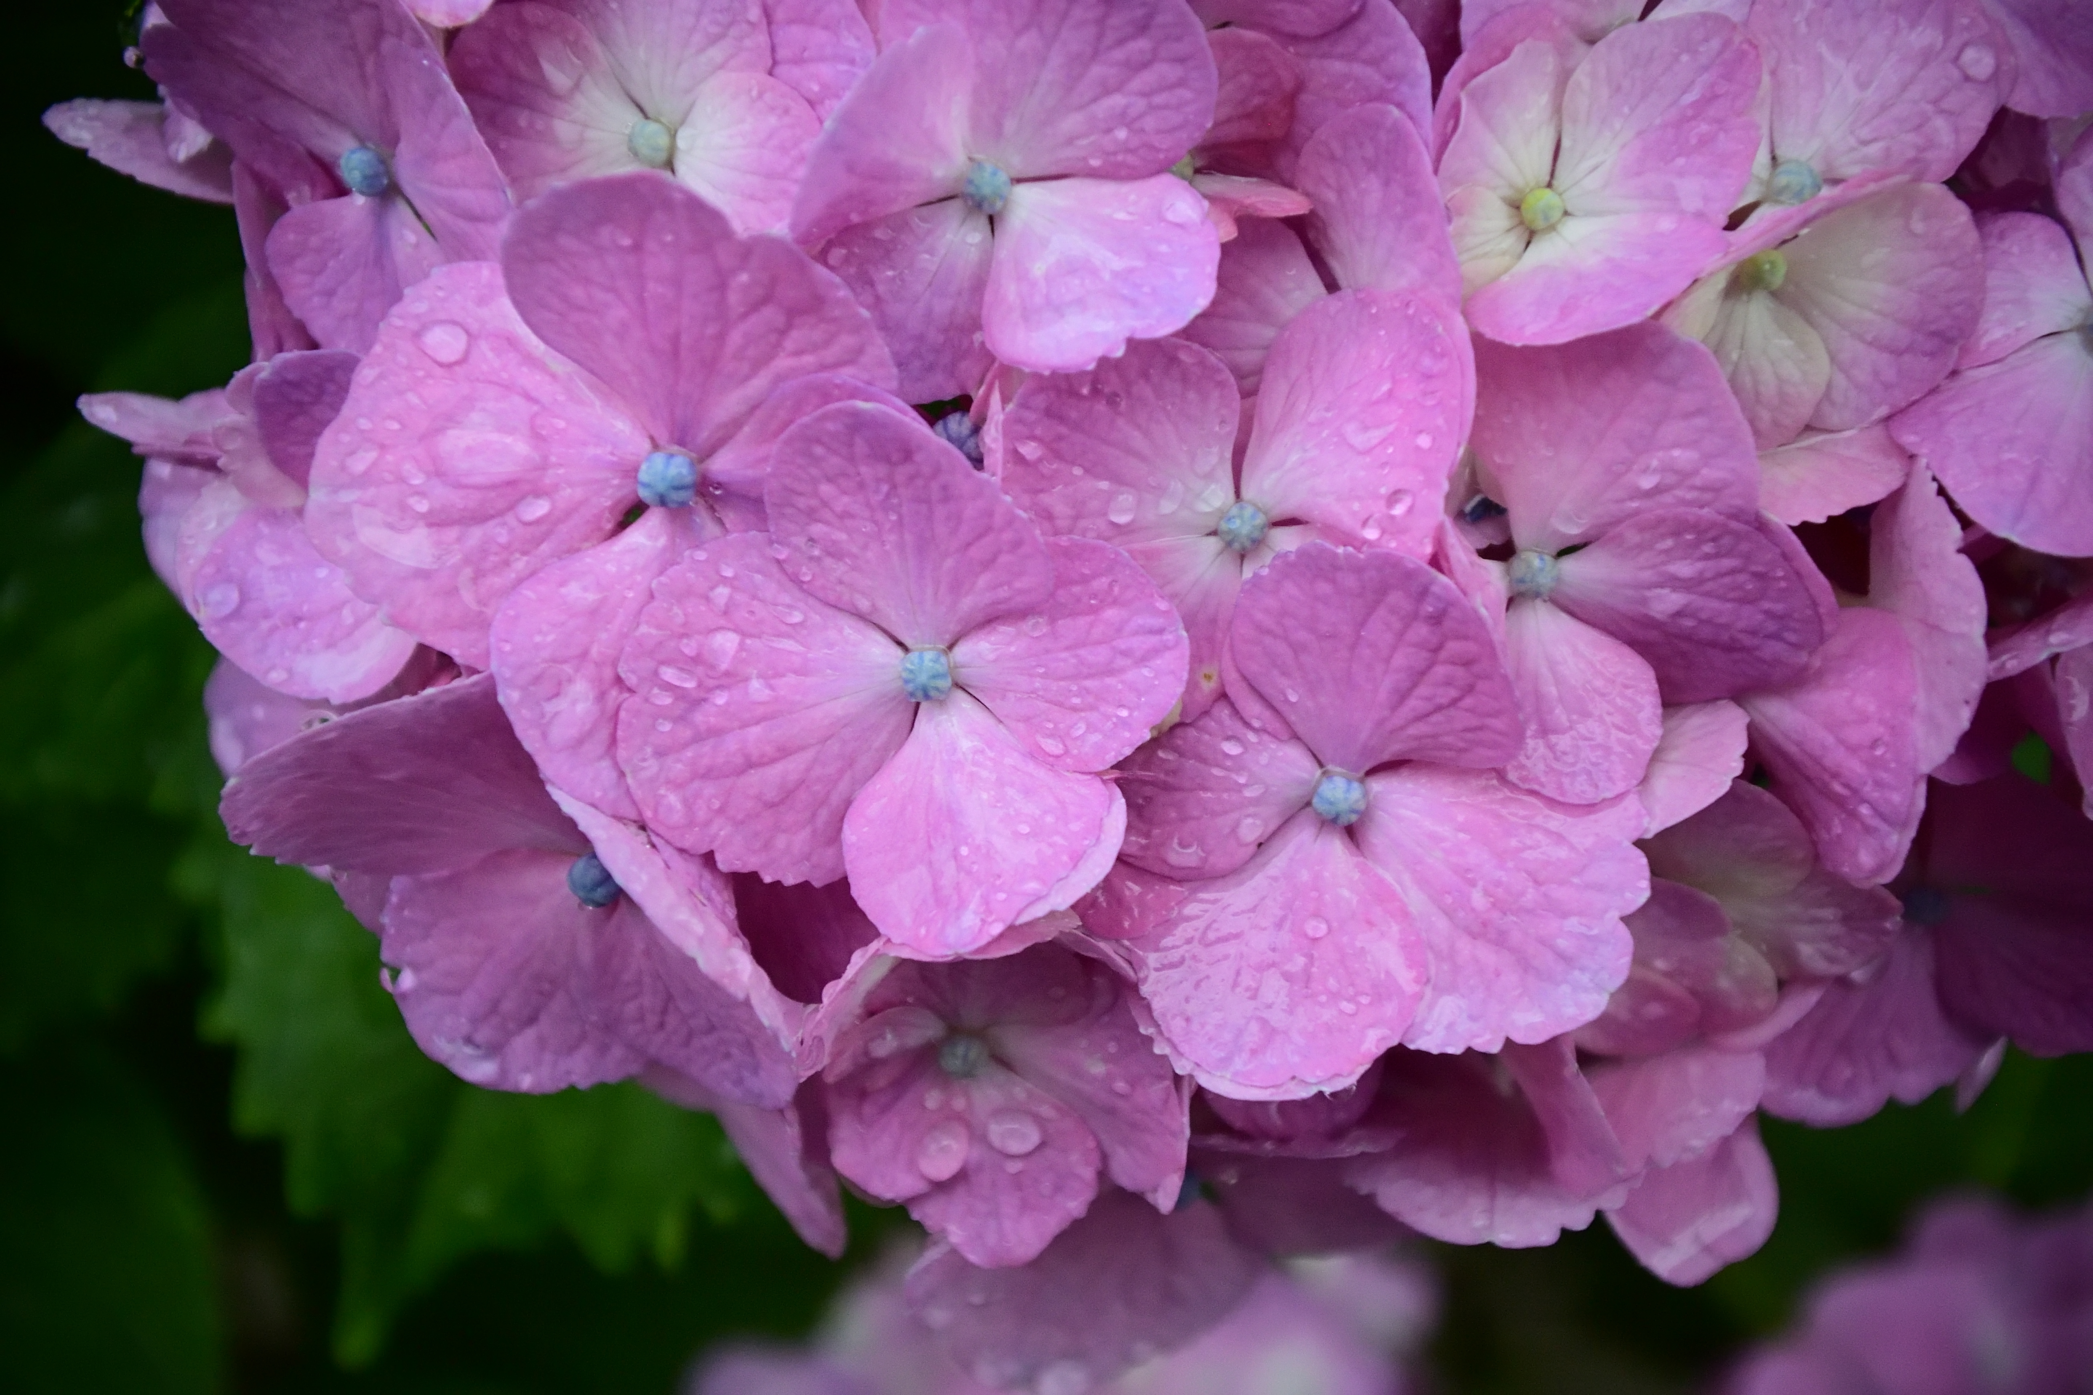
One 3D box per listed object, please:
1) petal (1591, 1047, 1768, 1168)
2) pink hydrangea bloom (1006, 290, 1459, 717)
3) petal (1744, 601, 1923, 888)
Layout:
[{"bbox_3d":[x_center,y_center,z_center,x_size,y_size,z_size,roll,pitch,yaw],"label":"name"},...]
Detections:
[{"bbox_3d":[0.063,0.041,0.268,0.019,0.014,0.010,0,3,-6],"label":"petal"},{"bbox_3d":[0.016,-0.017,0.232,0.041,0.039,0.014,-2,-12,-3],"label":"pink hydrangea bloom"},{"bbox_3d":[0.078,0.005,0.264,0.019,0.028,0.010,0,3,-9],"label":"petal"}]

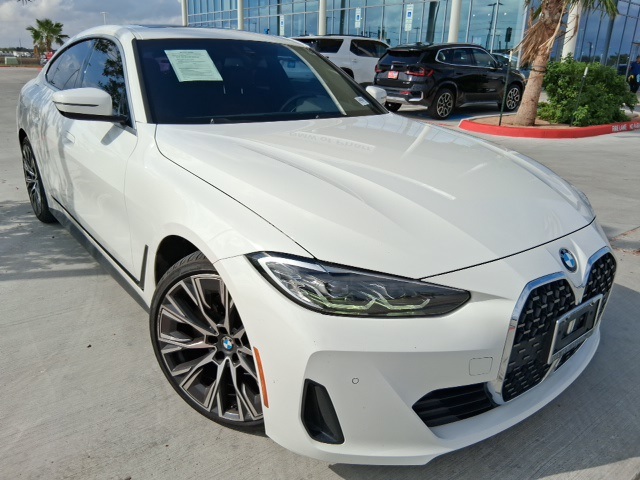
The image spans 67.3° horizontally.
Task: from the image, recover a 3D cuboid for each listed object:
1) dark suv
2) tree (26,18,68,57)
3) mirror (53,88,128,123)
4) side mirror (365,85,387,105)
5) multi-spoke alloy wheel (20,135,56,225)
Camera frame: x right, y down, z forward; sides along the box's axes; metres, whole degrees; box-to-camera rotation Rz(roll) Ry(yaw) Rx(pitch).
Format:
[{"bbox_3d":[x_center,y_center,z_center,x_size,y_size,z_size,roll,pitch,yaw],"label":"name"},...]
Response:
[{"bbox_3d":[3.388,-4.079,12.202,4.500,1.640,1.850,-14,25,-34],"label":"dark suv"},{"bbox_3d":[-28.642,-20.425,49.670,4.000,4.700,4.000,-15,26,-37],"label":"tree"},{"bbox_3d":[-1.062,-0.604,2.161,0.235,0.150,0.180,-15,26,-37],"label":"mirror"},{"bbox_3d":[0.353,-0.995,3.264,0.235,0.150,0.180,-15,26,-37],"label":"side mirror"},{"bbox_3d":[-2.135,-0.470,3.758,0.250,0.670,0.670,-15,26,-37],"label":"multi-spoke alloy wheel"}]

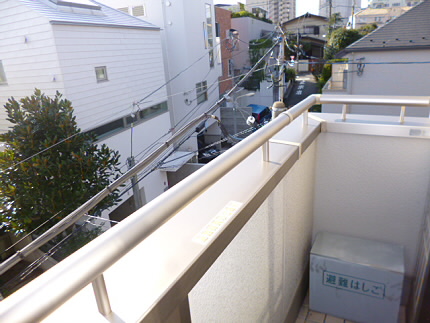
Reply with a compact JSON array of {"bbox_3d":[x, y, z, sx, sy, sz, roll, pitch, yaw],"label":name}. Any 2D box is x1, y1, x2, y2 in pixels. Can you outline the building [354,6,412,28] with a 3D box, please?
[{"bbox_3d":[50.380,-43.290,93.150,16.500,8.000,10.500,0,19,11],"label":"building"}]

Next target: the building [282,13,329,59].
[{"bbox_3d":[18.910,-26.000,62.510,8.700,8.400,9.200,2,19,16],"label":"building"}]

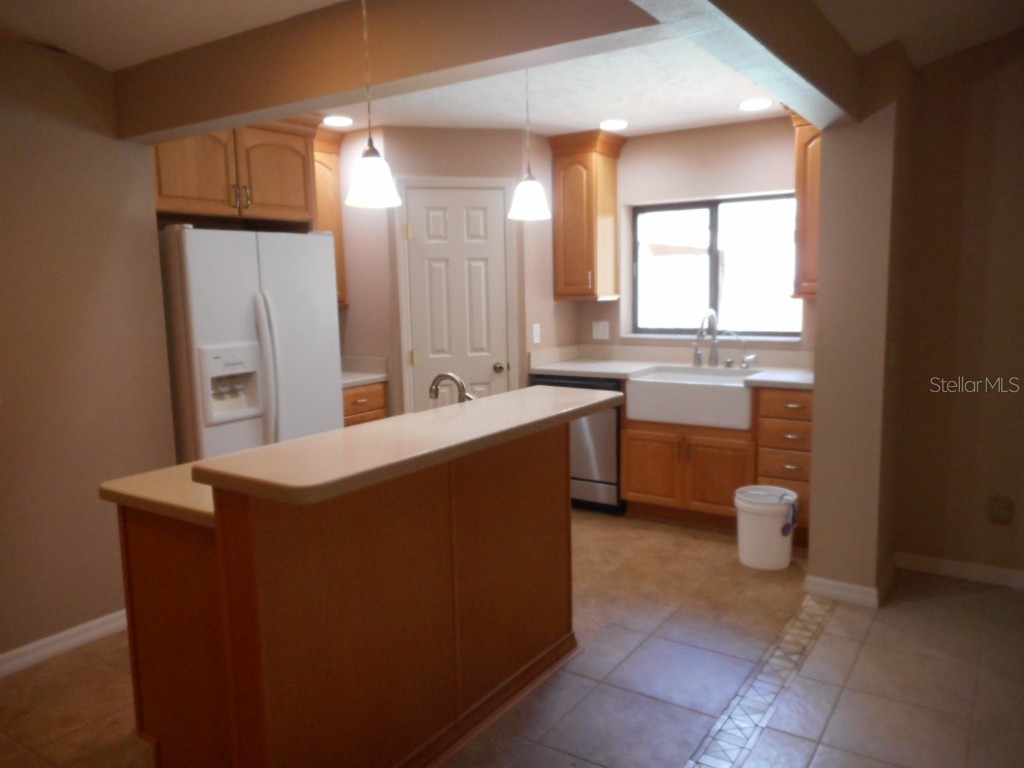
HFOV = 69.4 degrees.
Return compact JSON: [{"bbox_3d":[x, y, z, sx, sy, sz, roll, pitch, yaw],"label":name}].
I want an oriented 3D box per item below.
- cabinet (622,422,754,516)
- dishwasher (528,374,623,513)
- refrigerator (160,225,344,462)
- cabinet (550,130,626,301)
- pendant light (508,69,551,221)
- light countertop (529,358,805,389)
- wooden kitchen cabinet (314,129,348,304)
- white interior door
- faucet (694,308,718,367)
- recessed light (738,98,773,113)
[{"bbox_3d":[1.165,0.474,4.543,0.786,0.580,0.620,3,9,33],"label":"cabinet"},{"bbox_3d":[0.568,0.354,4.933,0.630,0.857,0.600,4,9,35],"label":"dishwasher"},{"bbox_3d":[-1.464,0.114,3.868,0.790,1.740,0.875,3,9,33],"label":"refrigerator"},{"bbox_3d":[0.500,-1.088,4.905,0.360,1.060,0.360,3,9,33],"label":"cabinet"},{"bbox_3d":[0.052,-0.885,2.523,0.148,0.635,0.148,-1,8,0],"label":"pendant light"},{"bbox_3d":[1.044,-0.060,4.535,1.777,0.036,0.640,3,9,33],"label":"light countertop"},{"bbox_3d":[-1.328,-1.019,4.630,0.350,1.060,0.455,4,9,35],"label":"wooden kitchen cabinet"},{"bbox_3d":[-0.317,-0.161,4.616,0.610,2.030,0.045,-3,8,-12],"label":"white interior door"},{"bbox_3d":[1.203,-0.275,4.542,0.075,0.365,0.240,4,9,35],"label":"faucet"},{"bbox_3d":[1.337,-1.519,4.061,0.190,0.030,0.190,3,9,33],"label":"recessed light"}]

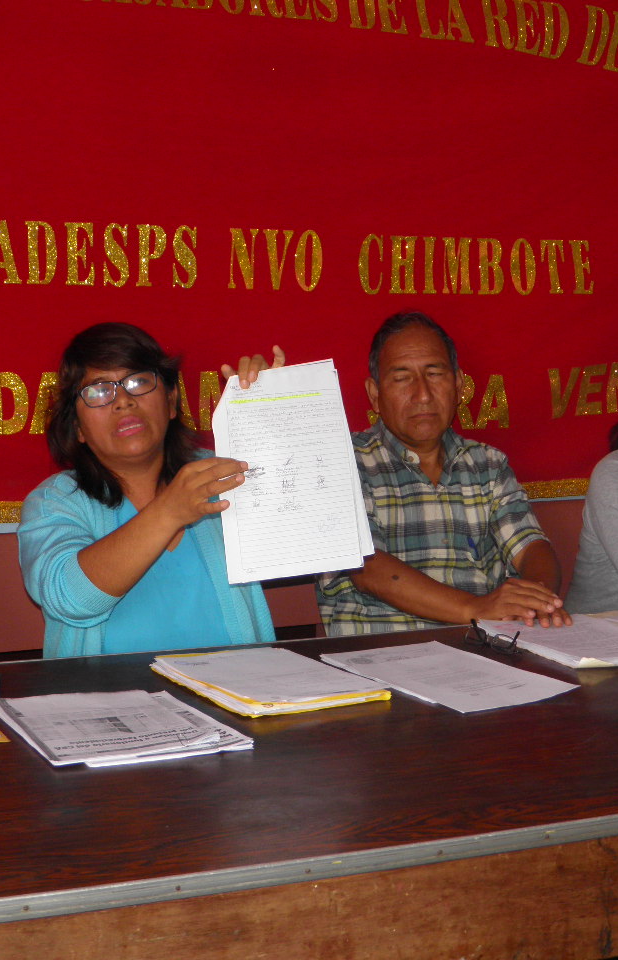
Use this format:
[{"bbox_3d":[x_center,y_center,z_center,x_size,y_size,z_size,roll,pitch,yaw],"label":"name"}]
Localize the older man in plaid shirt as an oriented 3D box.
[{"bbox_3d":[0.225,0.345,2.770,0.520,1.260,0.720,-1,8,-18],"label":"older man in plaid shirt"}]

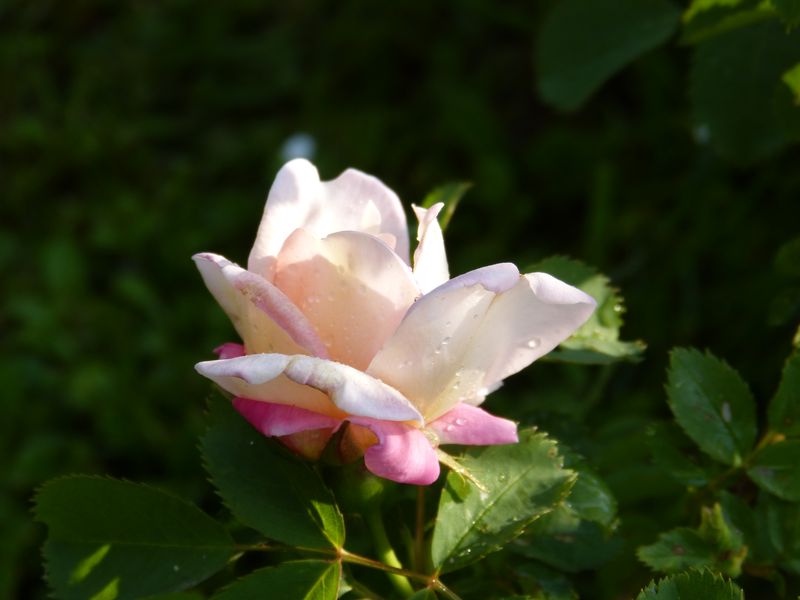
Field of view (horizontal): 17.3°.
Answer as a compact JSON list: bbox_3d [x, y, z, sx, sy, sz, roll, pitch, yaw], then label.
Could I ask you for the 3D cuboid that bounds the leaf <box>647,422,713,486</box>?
[{"bbox_3d":[0.065,0.036,0.610,0.015,0.008,0.021,-35,57,-18],"label":"leaf"}]

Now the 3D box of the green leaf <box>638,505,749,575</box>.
[{"bbox_3d":[0.066,0.055,0.600,0.025,0.014,0.018,0,49,0],"label":"green leaf"}]

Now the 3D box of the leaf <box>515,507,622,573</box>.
[{"bbox_3d":[0.037,0.053,0.590,0.025,0.009,0.020,2,45,2],"label":"leaf"}]

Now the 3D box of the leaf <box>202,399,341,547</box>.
[{"bbox_3d":[-0.027,0.036,0.560,0.026,0.010,0.049,-34,62,-13],"label":"leaf"}]

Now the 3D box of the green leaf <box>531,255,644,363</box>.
[{"bbox_3d":[0.040,0.002,0.585,0.030,0.012,0.026,4,56,-8],"label":"green leaf"}]

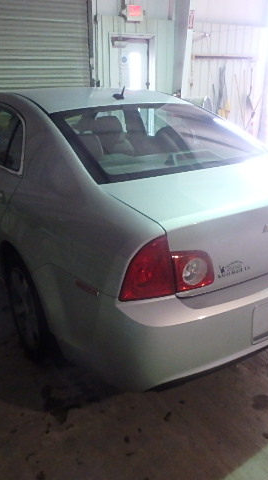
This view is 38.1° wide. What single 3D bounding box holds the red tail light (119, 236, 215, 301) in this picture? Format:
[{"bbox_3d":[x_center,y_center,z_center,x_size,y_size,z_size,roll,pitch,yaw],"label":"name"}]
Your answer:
[{"bbox_3d":[0.127,0.102,1.481,0.385,0.285,0.114,-10,25,-20],"label":"red tail light"}]

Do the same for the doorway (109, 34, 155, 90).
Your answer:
[{"bbox_3d":[-0.040,-2.725,7.486,0.980,2.200,0.160,-13,26,-27],"label":"doorway"}]

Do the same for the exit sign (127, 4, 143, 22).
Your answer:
[{"bbox_3d":[0.014,-3.997,6.853,0.320,0.250,0.070,-13,26,-27],"label":"exit sign"}]

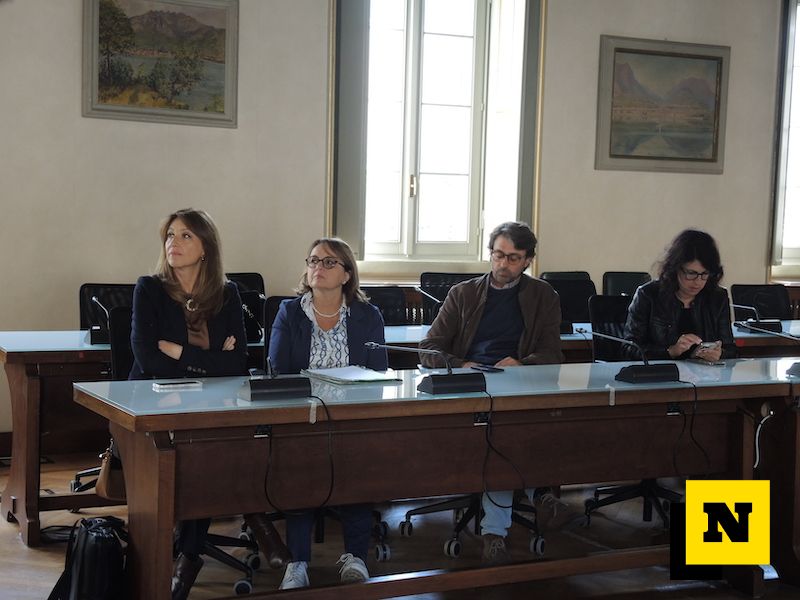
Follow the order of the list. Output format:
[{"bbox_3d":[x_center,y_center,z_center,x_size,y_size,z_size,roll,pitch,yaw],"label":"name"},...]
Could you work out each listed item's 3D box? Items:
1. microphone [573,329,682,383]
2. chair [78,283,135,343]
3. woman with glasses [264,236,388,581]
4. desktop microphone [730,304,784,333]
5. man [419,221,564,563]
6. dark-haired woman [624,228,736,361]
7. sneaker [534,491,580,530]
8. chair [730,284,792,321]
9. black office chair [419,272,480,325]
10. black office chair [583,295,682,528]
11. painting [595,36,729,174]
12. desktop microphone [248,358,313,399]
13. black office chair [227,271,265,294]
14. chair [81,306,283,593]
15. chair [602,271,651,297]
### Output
[{"bbox_3d":[0.811,0.200,4.945,0.210,0.160,0.420,-1,5,-34],"label":"microphone"},{"bbox_3d":[-1.198,0.415,6.167,0.600,0.970,0.600,-1,5,-28],"label":"chair"},{"bbox_3d":[-0.262,0.379,4.876,0.502,1.202,0.729,1,4,-5],"label":"woman with glasses"},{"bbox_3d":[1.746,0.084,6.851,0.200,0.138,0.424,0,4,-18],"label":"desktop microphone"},{"bbox_3d":[0.379,0.332,5.243,0.561,1.280,0.729,1,4,-3],"label":"man"},{"bbox_3d":[1.170,0.334,5.604,0.571,1.271,0.729,1,4,-9],"label":"dark-haired woman"},{"bbox_3d":[0.663,0.905,5.690,0.110,0.120,0.290,0,5,-24],"label":"sneaker"},{"bbox_3d":[2.243,0.391,7.855,0.600,0.950,0.600,-1,5,-28],"label":"chair"},{"bbox_3d":[0.393,0.366,7.039,0.611,0.975,0.630,0,4,-16],"label":"black office chair"},{"bbox_3d":[1.094,0.480,5.766,0.621,0.955,0.640,1,4,-15],"label":"black office chair"},{"bbox_3d":[1.689,-1.231,8.557,1.020,0.820,0.050,-1,5,-28],"label":"painting"},{"bbox_3d":[-0.398,0.238,4.277,0.210,0.120,0.380,0,5,-20],"label":"desktop microphone"},{"bbox_3d":[-0.745,0.378,6.389,0.611,0.975,0.630,0,4,-24],"label":"black office chair"},{"bbox_3d":[-0.798,0.502,4.731,0.630,0.946,0.650,1,4,-14],"label":"chair"},{"bbox_3d":[1.521,0.339,8.075,0.560,0.980,0.580,-1,5,-28],"label":"chair"}]

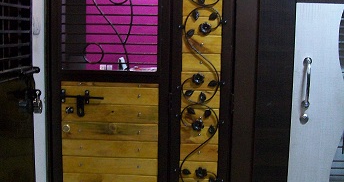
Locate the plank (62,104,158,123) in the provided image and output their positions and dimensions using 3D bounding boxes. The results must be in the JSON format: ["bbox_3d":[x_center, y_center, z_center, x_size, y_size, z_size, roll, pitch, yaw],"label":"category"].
[{"bbox_3d":[-0.332,0.119,2.420,0.524,0.098,0.022,1,6,4],"label":"plank"}]

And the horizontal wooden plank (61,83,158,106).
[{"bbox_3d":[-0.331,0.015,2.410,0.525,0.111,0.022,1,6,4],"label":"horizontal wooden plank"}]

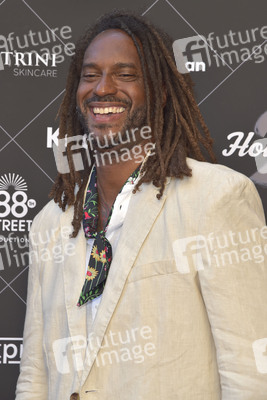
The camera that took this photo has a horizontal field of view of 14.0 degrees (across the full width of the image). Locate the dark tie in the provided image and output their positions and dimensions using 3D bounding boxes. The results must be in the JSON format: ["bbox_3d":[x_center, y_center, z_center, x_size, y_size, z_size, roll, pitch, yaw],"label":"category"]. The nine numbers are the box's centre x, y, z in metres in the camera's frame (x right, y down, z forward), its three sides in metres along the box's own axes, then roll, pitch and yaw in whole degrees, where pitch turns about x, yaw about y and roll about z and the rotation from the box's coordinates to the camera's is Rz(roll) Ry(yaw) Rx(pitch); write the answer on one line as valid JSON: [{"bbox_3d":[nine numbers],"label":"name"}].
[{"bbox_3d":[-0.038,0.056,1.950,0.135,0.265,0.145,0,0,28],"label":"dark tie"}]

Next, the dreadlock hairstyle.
[{"bbox_3d":[0.000,-0.141,1.990,0.300,0.410,0.270,0,0,22],"label":"dreadlock hairstyle"}]

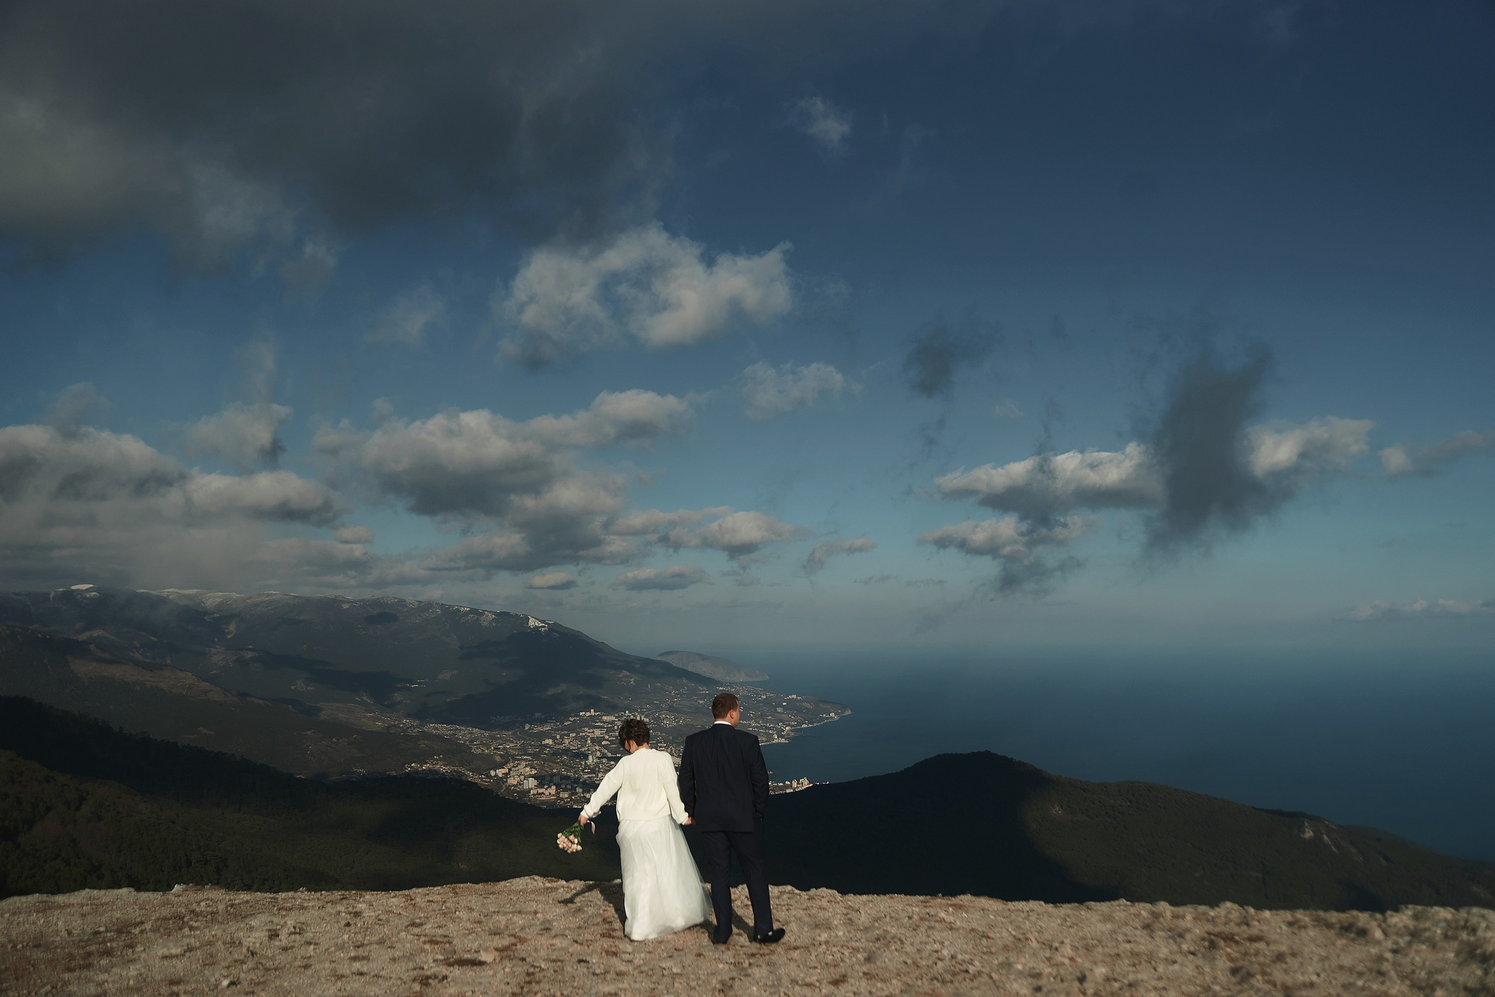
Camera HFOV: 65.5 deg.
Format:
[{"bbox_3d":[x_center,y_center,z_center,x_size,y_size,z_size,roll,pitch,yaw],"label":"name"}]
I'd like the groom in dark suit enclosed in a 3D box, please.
[{"bbox_3d":[-0.113,2.334,8.625,0.730,1.790,0.450,-1,-6,8],"label":"groom in dark suit"}]

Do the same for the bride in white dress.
[{"bbox_3d":[-0.752,2.430,8.665,0.900,1.600,0.620,1,-6,-10],"label":"bride in white dress"}]

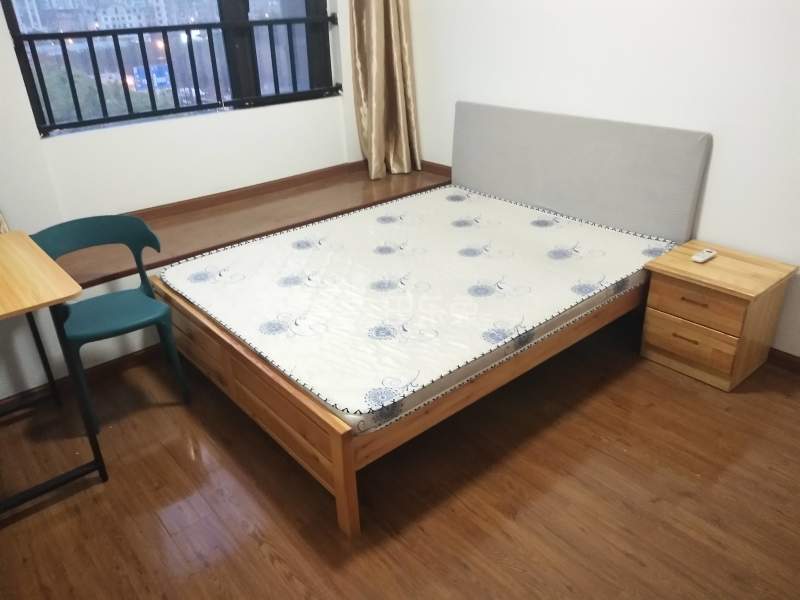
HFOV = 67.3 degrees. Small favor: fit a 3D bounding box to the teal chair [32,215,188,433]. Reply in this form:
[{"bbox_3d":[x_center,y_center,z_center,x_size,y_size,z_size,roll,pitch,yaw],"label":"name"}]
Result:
[{"bbox_3d":[-1.208,0.079,2.549,0.492,0.739,0.522,-17,30,-28],"label":"teal chair"}]

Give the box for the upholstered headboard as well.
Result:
[{"bbox_3d":[0.876,-0.706,3.333,0.074,0.628,1.566,-22,33,-35],"label":"upholstered headboard"}]

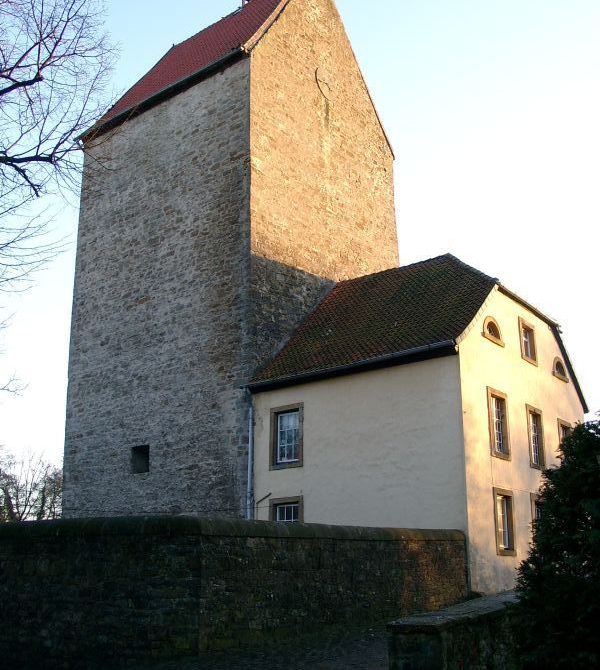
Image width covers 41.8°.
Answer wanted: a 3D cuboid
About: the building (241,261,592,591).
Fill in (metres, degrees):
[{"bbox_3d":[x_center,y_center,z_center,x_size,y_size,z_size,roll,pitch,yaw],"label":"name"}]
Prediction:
[{"bbox_3d":[5.062,2.961,29.601,7.738,12.588,12.667,-13,-20,35],"label":"building"}]

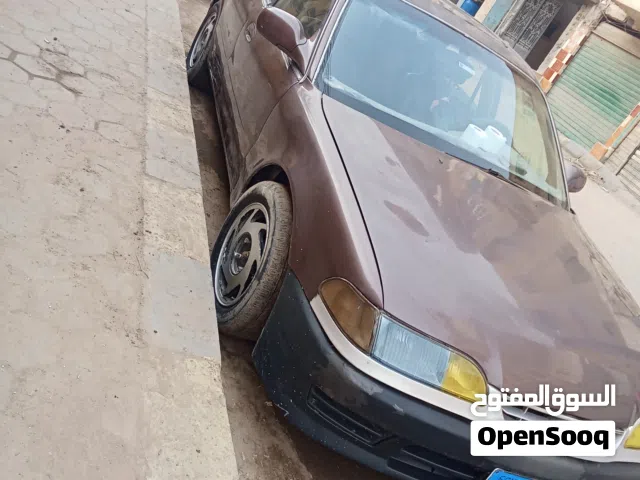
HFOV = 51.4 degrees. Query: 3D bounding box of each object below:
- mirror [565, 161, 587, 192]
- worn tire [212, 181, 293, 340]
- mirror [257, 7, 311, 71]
[{"bbox_3d":[1.248,-0.313,3.360,0.230,0.155,0.140,21,26,-26],"label":"mirror"},{"bbox_3d":[-0.217,0.076,2.451,0.190,0.585,0.585,20,27,-29],"label":"worn tire"},{"bbox_3d":[-0.146,-0.807,2.645,0.230,0.155,0.140,21,26,-26],"label":"mirror"}]

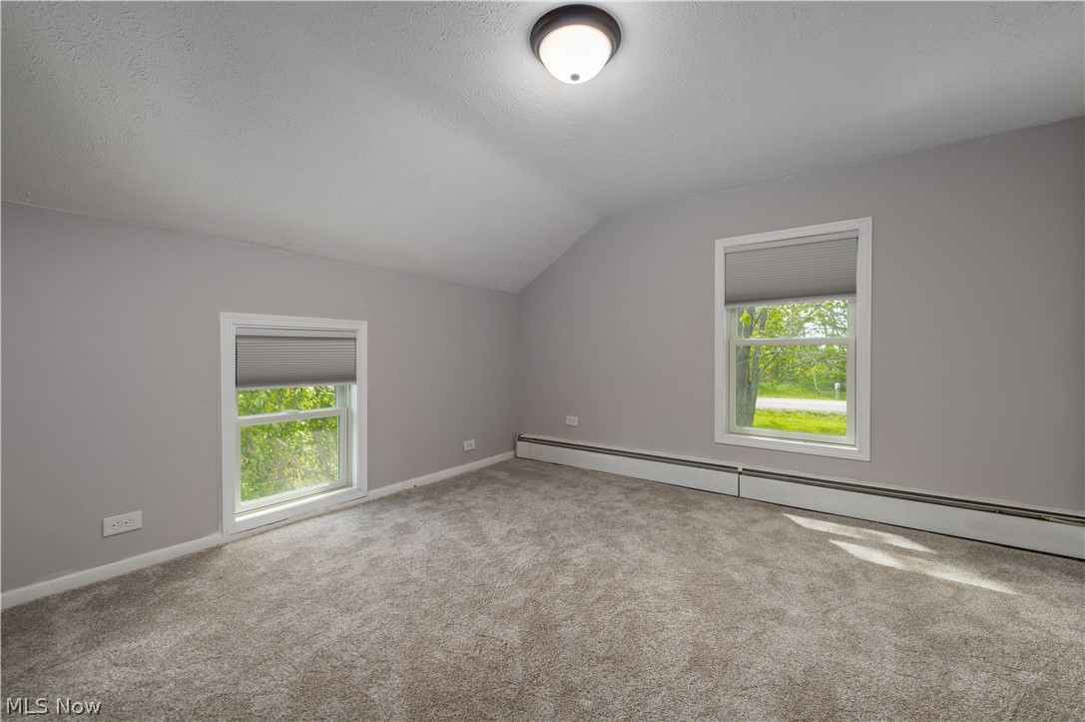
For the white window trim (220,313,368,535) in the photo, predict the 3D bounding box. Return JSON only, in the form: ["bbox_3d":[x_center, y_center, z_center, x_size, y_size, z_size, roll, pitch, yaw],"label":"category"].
[{"bbox_3d":[-1.488,0.337,2.600,0.120,1.200,0.832,0,1,37],"label":"white window trim"}]

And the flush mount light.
[{"bbox_3d":[0.119,-1.109,1.558,0.333,0.134,0.333,0,1,0],"label":"flush mount light"}]

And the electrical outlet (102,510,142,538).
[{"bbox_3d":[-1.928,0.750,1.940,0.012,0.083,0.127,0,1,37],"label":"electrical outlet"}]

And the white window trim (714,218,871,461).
[{"bbox_3d":[1.629,-0.133,2.809,0.890,1.455,0.120,0,1,37],"label":"white window trim"}]

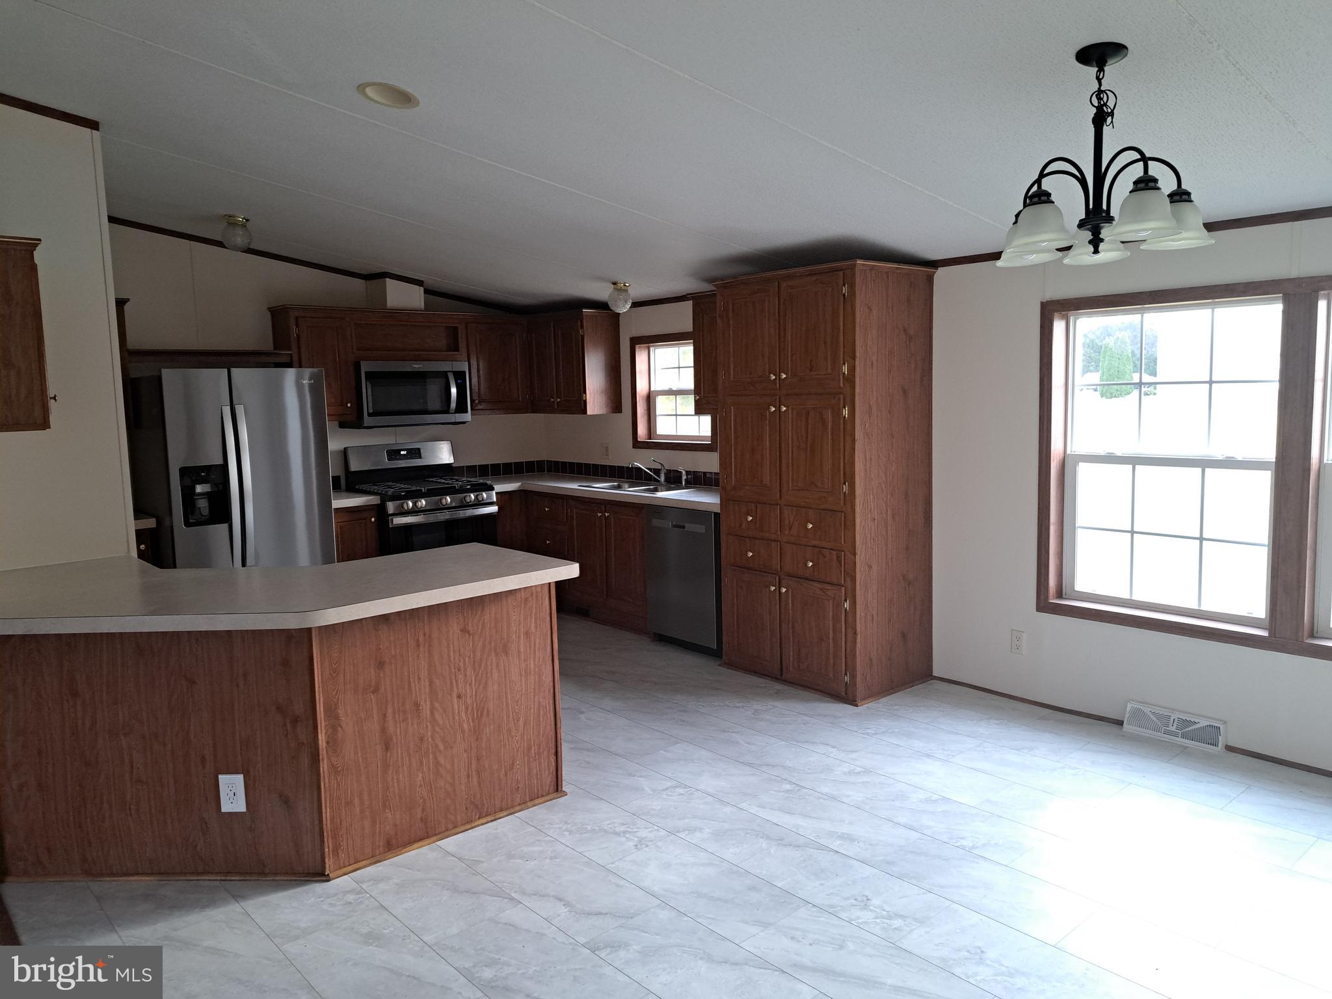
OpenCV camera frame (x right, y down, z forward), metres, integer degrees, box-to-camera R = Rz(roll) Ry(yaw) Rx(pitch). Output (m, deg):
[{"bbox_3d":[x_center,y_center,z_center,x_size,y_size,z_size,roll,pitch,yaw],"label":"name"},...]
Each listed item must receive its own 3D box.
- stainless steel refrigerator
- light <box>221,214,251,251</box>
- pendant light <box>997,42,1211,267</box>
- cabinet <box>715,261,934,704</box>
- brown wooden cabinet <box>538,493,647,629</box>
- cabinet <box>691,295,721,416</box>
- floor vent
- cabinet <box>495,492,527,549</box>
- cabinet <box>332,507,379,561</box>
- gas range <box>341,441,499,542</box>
[{"bbox_3d":[-2.458,0.120,5.296,0.830,1.690,0.845,-7,9,-41],"label":"stainless steel refrigerator"},{"bbox_3d":[-2.316,-1.427,4.993,0.155,0.190,0.155,5,1,-42],"label":"light"},{"bbox_3d":[1.153,-0.921,2.458,0.550,0.520,0.550,-7,9,-41],"label":"pendant light"},{"bbox_3d":[0.810,-0.109,4.807,0.635,2.058,0.945,-7,8,-40],"label":"cabinet"},{"bbox_3d":[-0.308,0.374,6.231,0.580,0.845,1.250,-7,8,-40],"label":"brown wooden cabinet"},{"bbox_3d":[0.455,-0.863,5.411,0.320,0.720,0.550,-7,9,-41],"label":"cabinet"},{"bbox_3d":[2.162,0.962,3.931,0.075,0.112,0.388,-7,9,-41],"label":"floor vent"},{"bbox_3d":[-1.278,0.343,6.746,0.255,0.845,0.585,-7,8,-40],"label":"cabinet"},{"bbox_3d":[-2.132,0.444,6.023,0.338,0.845,0.585,-7,8,-40],"label":"cabinet"},{"bbox_3d":[-1.655,0.224,6.344,0.775,1.187,0.690,-7,8,-40],"label":"gas range"}]

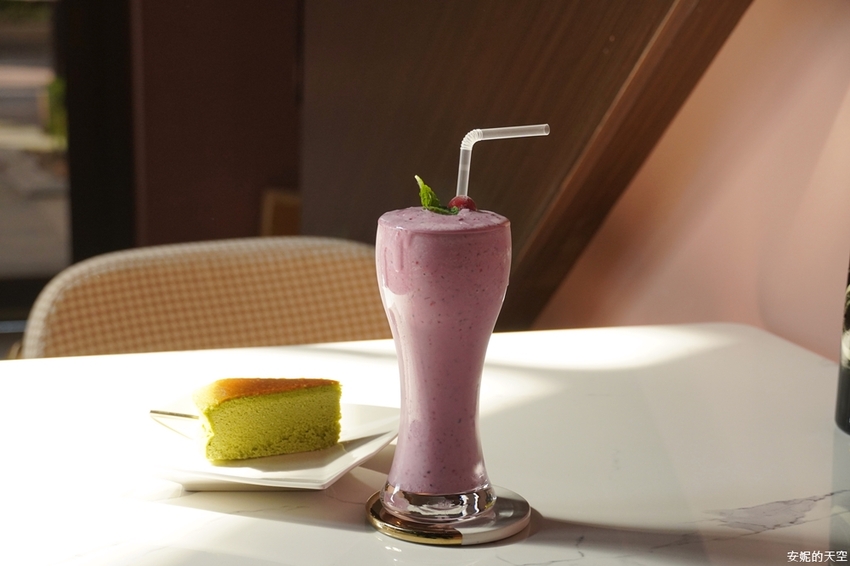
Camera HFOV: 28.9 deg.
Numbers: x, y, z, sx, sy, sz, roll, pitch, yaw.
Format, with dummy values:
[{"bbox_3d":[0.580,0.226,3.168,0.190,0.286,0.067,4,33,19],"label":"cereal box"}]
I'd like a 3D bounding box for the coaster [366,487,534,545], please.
[{"bbox_3d":[0.015,0.143,1.038,0.100,0.007,0.100,1,13,0],"label":"coaster"}]

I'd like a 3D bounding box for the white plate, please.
[{"bbox_3d":[-0.107,0.108,1.145,0.160,0.022,0.150,4,13,13],"label":"white plate"}]

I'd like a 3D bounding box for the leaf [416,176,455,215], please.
[{"bbox_3d":[0.005,-0.055,1.022,0.025,0.025,0.019,1,13,0],"label":"leaf"}]

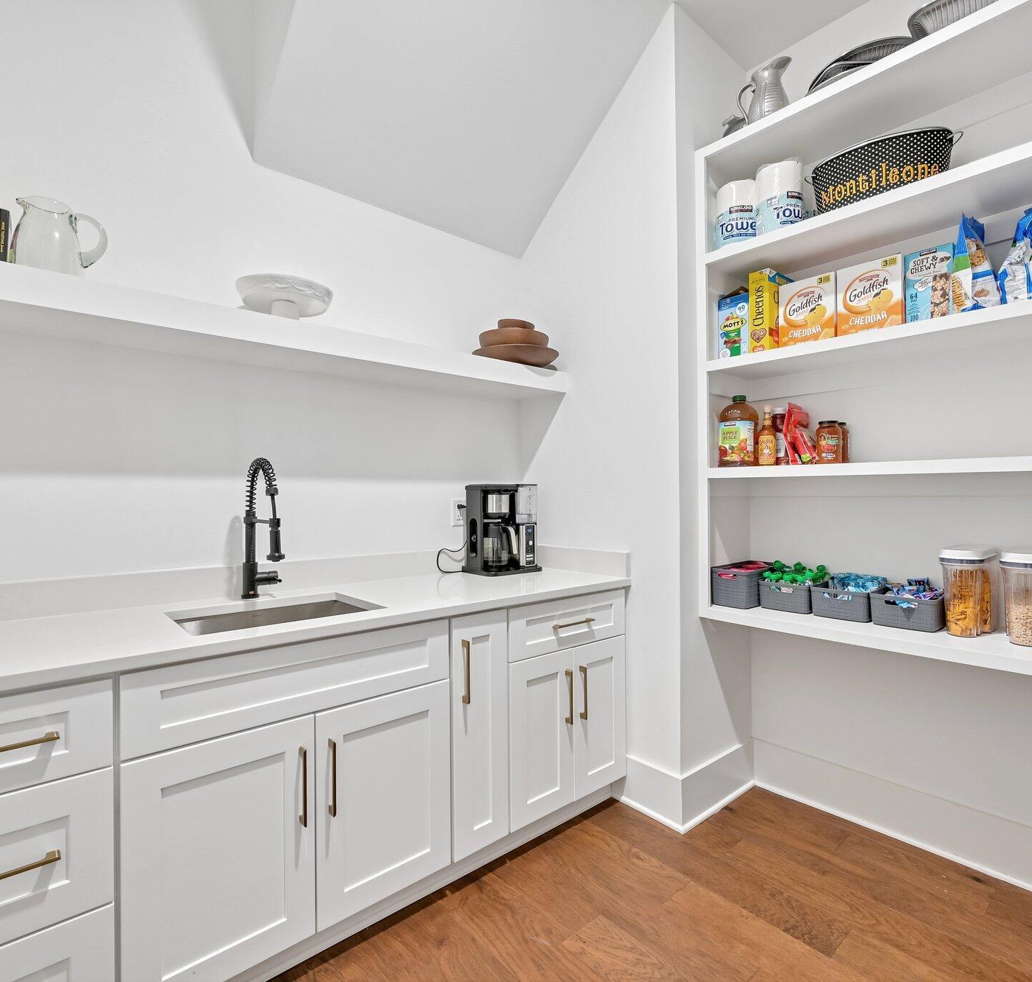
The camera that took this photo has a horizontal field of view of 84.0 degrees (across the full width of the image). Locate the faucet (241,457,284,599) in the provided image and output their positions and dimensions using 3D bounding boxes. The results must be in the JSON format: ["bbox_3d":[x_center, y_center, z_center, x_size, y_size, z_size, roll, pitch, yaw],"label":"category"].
[{"bbox_3d":[-0.777,0.122,1.842,0.130,0.456,0.285,0,-1,-41],"label":"faucet"}]

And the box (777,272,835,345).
[{"bbox_3d":[1.063,-0.611,2.030,0.160,0.238,0.184,0,-1,-44],"label":"box"}]

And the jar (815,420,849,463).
[{"bbox_3d":[1.130,-0.168,2.067,0.081,0.161,0.081,0,0,0],"label":"jar"}]

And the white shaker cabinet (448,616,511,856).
[{"bbox_3d":[-0.312,0.769,2.069,0.229,0.772,0.610,0,0,-41],"label":"white shaker cabinet"}]

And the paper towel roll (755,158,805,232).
[{"bbox_3d":[0.980,-1.053,2.148,0.158,0.285,0.158,0,0,0],"label":"paper towel roll"}]

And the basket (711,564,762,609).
[{"bbox_3d":[0.927,0.376,2.293,0.315,0.145,0.158,0,0,-41],"label":"basket"}]

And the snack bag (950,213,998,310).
[{"bbox_3d":[1.321,-0.639,1.651,0.080,0.286,0.130,0,0,8],"label":"snack bag"}]

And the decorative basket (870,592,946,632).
[{"bbox_3d":[1.331,0.394,1.929,0.245,0.106,0.185,0,-1,-41],"label":"decorative basket"}]

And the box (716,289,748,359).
[{"bbox_3d":[0.920,-0.620,2.260,0.230,0.250,0.123,0,0,-41],"label":"box"}]

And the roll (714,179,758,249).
[{"bbox_3d":[0.872,-1.042,2.252,0.153,0.280,0.153,0,0,0],"label":"roll"}]

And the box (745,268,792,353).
[{"bbox_3d":[0.980,-0.648,2.179,0.230,0.315,0.072,0,-1,-41],"label":"box"}]

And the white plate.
[{"bbox_3d":[-0.767,-0.598,1.901,0.290,0.135,0.290,0,0,0],"label":"white plate"}]

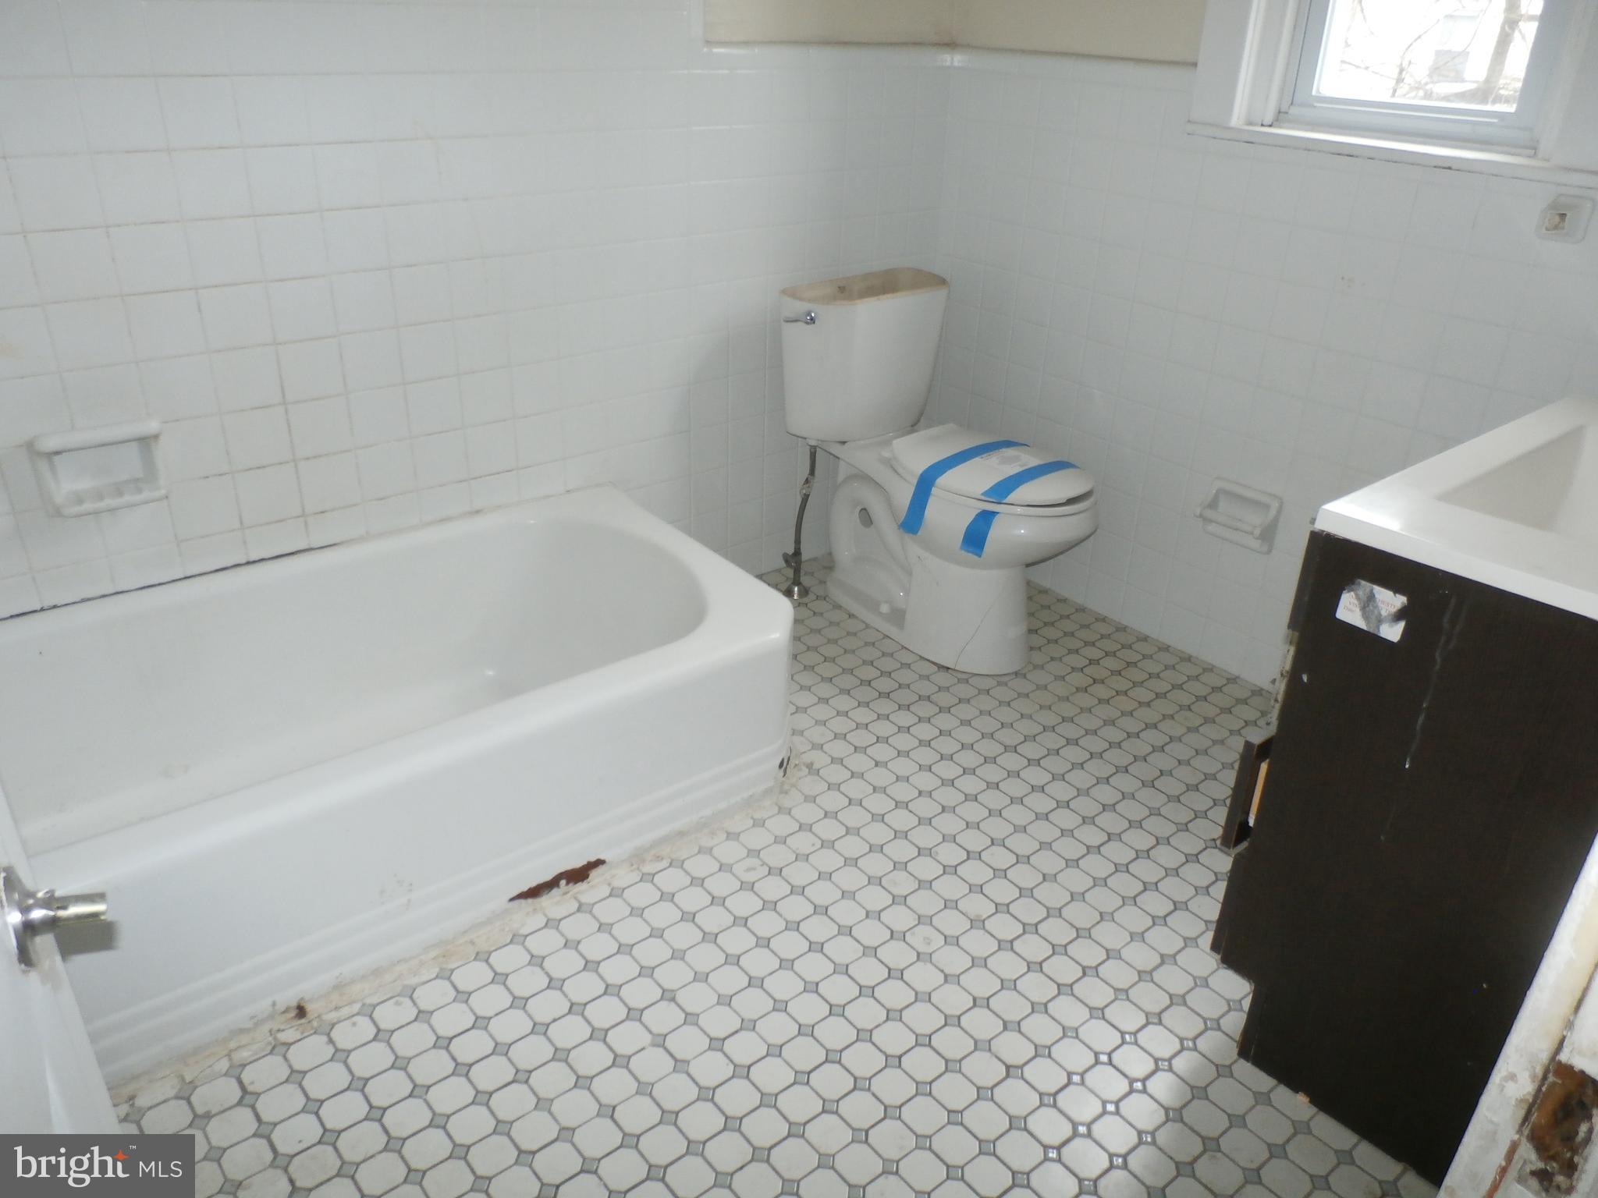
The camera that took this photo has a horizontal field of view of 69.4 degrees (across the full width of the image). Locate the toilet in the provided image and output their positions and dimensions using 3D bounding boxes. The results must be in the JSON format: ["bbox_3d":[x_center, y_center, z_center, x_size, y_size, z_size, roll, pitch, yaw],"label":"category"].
[{"bbox_3d":[0.324,-0.286,2.638,0.454,0.738,0.735,-19,34,-35],"label":"toilet"}]

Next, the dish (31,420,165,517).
[{"bbox_3d":[-1.145,-0.217,1.906,0.180,0.138,0.065,-19,34,-35],"label":"dish"}]

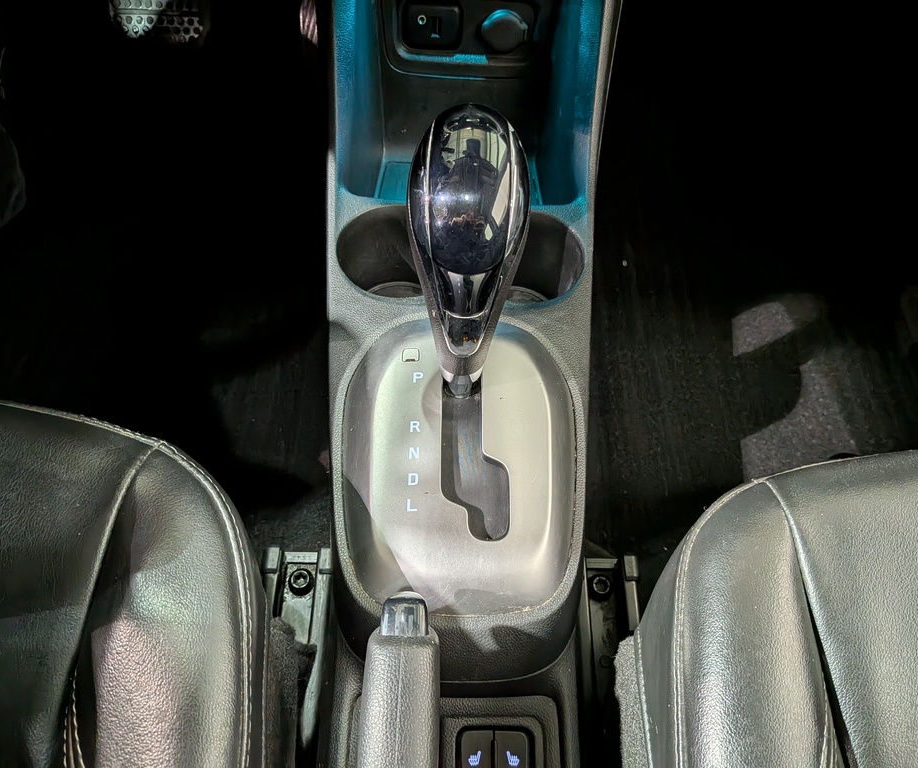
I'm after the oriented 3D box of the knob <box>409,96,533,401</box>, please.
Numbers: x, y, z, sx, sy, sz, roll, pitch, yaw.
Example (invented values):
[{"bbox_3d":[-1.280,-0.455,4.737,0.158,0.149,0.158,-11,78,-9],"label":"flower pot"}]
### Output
[{"bbox_3d":[0.005,-0.051,0.328,0.054,0.143,0.052,2,39,-2],"label":"knob"}]

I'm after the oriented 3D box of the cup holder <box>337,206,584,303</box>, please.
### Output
[{"bbox_3d":[0.000,-0.060,0.460,0.149,0.070,0.078,2,58,-2],"label":"cup holder"}]

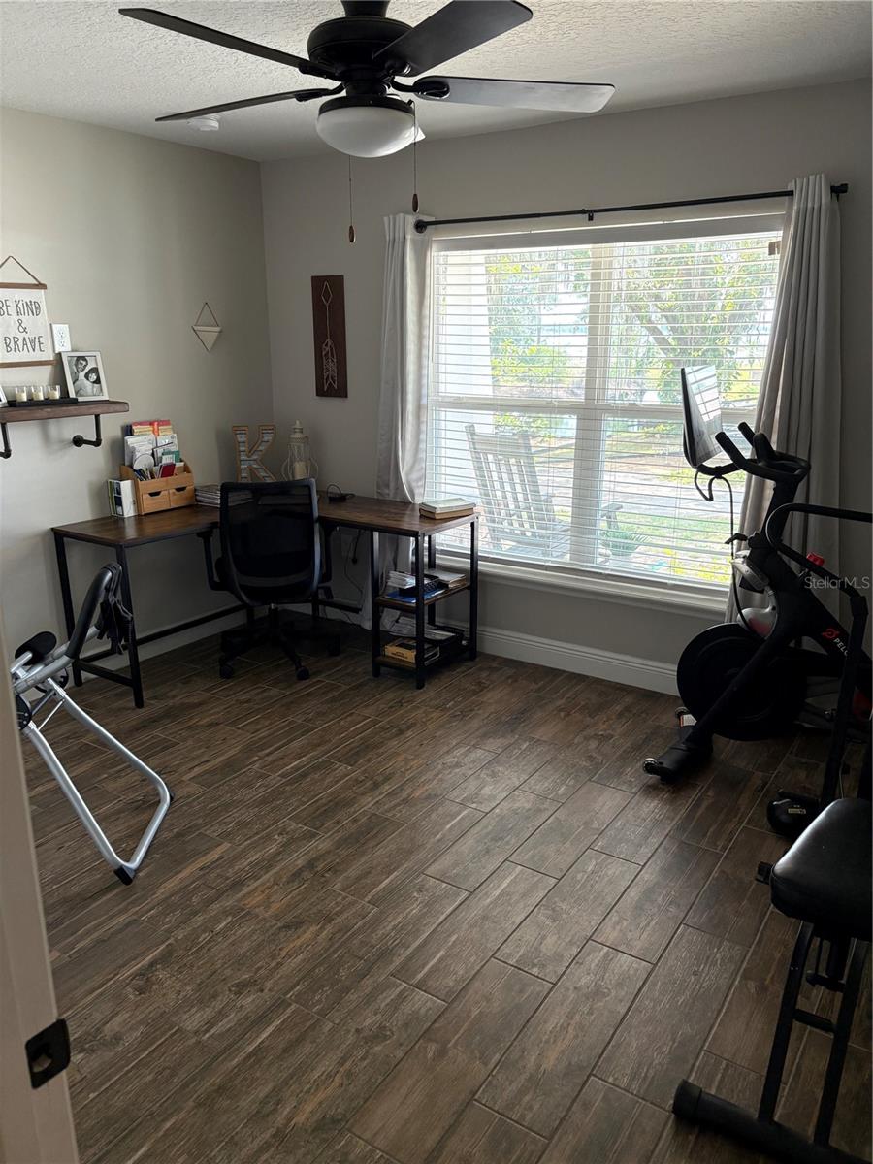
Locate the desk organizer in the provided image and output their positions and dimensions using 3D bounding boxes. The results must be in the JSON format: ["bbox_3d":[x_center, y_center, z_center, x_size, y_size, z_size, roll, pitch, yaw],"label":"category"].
[{"bbox_3d":[-1.366,-0.474,4.303,0.140,0.225,0.335,10,19,32],"label":"desk organizer"}]

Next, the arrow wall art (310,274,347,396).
[{"bbox_3d":[-0.557,-1.268,4.537,0.212,0.605,0.025,10,19,32],"label":"arrow wall art"}]

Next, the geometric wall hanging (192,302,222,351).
[{"bbox_3d":[-1.161,-1.285,4.412,0.065,0.235,0.195,10,19,32],"label":"geometric wall hanging"}]

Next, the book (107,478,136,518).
[{"bbox_3d":[-1.483,-0.398,4.150,0.115,0.168,0.068,10,19,32],"label":"book"}]

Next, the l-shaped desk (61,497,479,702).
[{"bbox_3d":[-0.749,0.076,4.158,1.430,0.756,1.360,10,19,32],"label":"l-shaped desk"}]

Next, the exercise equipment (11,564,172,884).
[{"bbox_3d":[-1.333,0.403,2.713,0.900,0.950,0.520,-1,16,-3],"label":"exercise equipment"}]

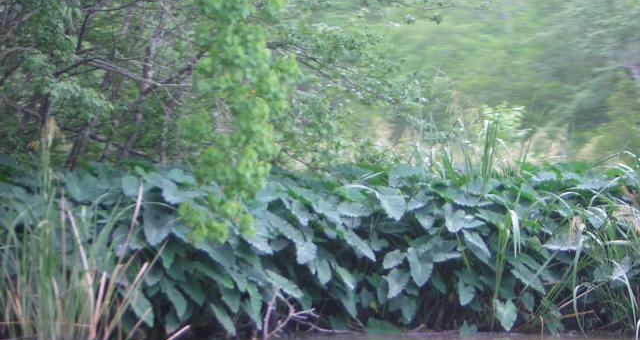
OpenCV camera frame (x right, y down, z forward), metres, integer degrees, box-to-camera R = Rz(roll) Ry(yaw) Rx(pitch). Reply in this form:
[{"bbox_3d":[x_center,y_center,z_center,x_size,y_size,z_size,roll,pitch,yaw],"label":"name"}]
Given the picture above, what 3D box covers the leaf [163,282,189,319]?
[{"bbox_3d":[-1.107,1.000,15.300,0.163,0.360,0.070,-1,-33,-40],"label":"leaf"}]

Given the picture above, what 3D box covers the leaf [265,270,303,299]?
[{"bbox_3d":[-0.296,0.929,16.200,0.308,0.227,0.160,0,0,-14],"label":"leaf"}]

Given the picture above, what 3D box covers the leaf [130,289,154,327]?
[{"bbox_3d":[-1.412,1.088,15.800,0.206,0.301,0.140,0,0,-14],"label":"leaf"}]

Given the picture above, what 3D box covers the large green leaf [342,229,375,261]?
[{"bbox_3d":[0.301,0.582,15.600,0.177,0.070,0.372,-19,57,-40],"label":"large green leaf"}]

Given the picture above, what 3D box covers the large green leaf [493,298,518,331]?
[{"bbox_3d":[1.431,1.114,15.400,0.177,0.274,0.060,-7,-25,0],"label":"large green leaf"}]

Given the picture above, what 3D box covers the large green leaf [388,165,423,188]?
[{"bbox_3d":[0.754,0.057,17.600,0.300,0.212,0.180,0,0,0],"label":"large green leaf"}]

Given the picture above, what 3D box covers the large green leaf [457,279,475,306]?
[{"bbox_3d":[1.137,0.957,15.600,0.133,0.233,0.050,-2,-25,0],"label":"large green leaf"}]

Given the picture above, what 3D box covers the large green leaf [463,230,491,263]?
[{"bbox_3d":[1.293,0.632,16.500,0.231,0.264,0.150,0,0,-14],"label":"large green leaf"}]

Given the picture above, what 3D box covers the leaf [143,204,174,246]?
[{"bbox_3d":[-1.262,0.434,15.600,0.242,0.392,0.080,8,-30,0],"label":"leaf"}]

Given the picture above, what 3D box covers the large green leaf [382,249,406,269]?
[{"bbox_3d":[0.616,0.731,16.500,0.198,0.165,0.120,0,0,6],"label":"large green leaf"}]

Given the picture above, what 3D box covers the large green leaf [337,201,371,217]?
[{"bbox_3d":[0.300,0.326,16.900,0.288,0.135,0.170,0,0,0],"label":"large green leaf"}]

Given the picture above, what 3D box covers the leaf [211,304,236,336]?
[{"bbox_3d":[-0.735,1.138,15.200,0.118,0.345,0.060,-7,-36,-44],"label":"leaf"}]

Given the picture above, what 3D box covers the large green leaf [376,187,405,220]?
[{"bbox_3d":[0.602,0.282,16.800,0.252,0.286,0.150,0,0,-6],"label":"large green leaf"}]

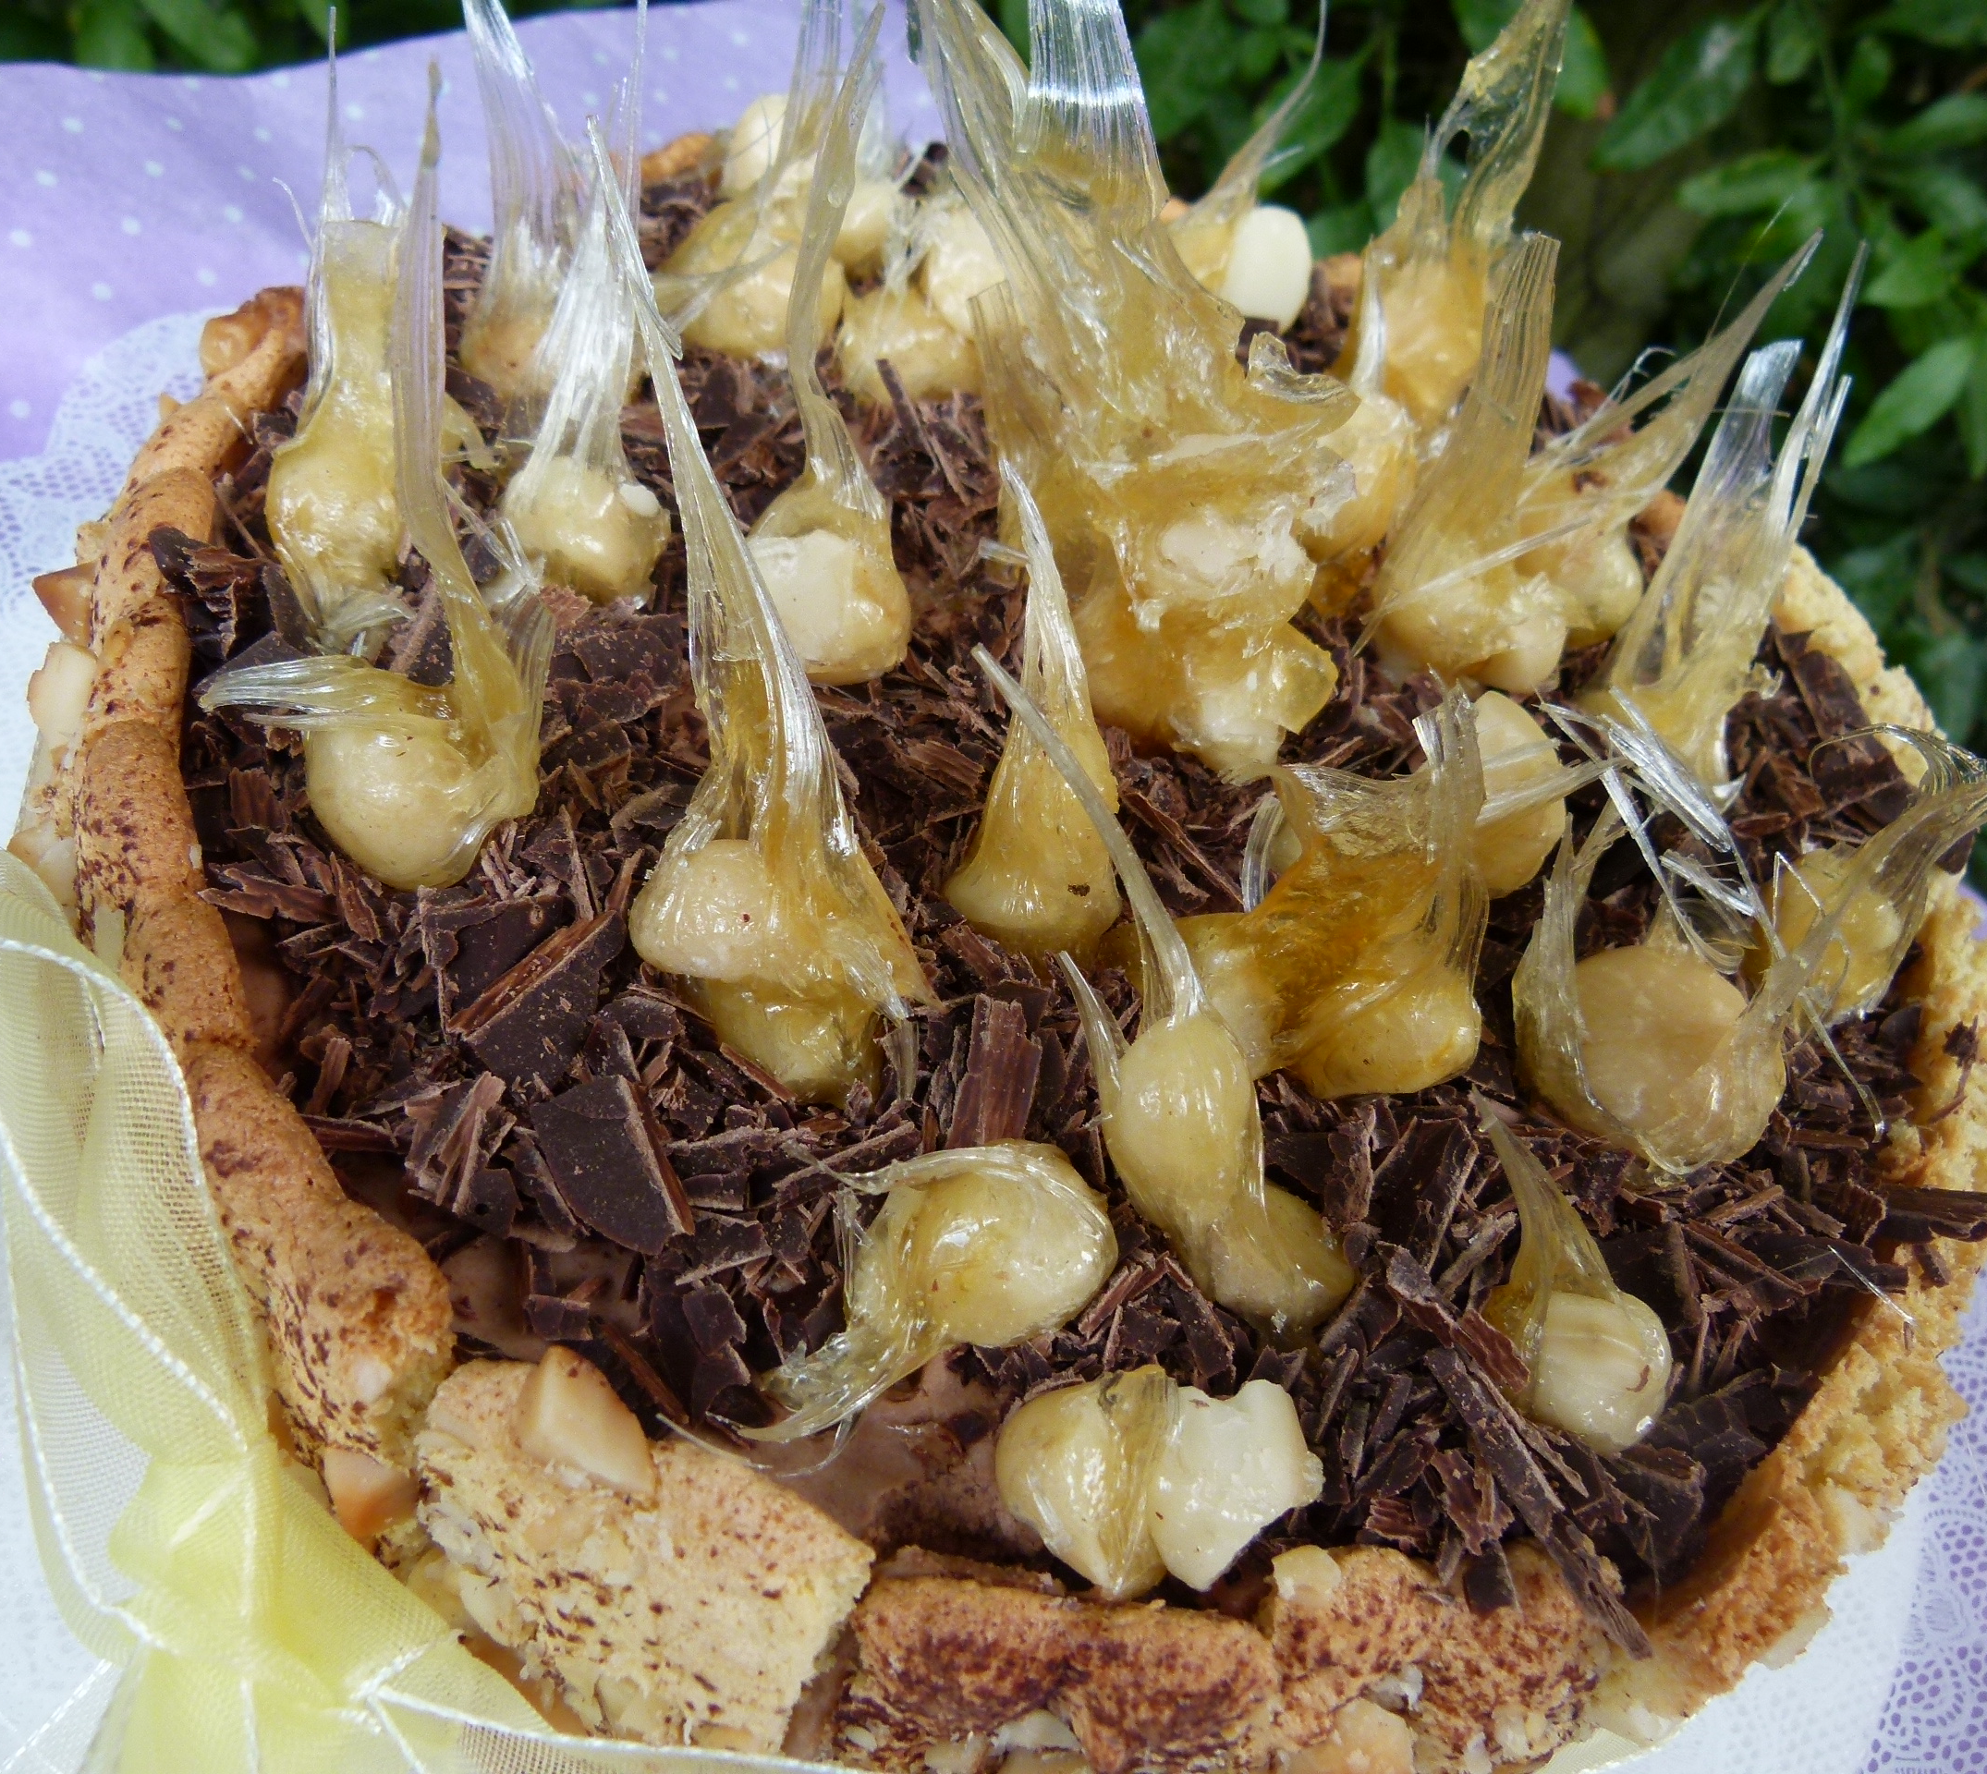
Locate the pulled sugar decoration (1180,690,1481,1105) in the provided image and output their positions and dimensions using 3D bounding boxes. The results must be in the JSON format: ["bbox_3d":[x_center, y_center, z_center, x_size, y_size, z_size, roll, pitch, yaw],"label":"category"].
[{"bbox_3d":[0.036,0.003,0.173,0.033,0.041,0.022,8,49,12],"label":"pulled sugar decoration"}]

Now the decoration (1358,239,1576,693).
[{"bbox_3d":[0.062,-0.052,0.216,0.026,0.055,0.022,5,48,15],"label":"decoration"}]

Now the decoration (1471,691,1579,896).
[{"bbox_3d":[0.063,-0.012,0.206,0.018,0.021,0.019,5,50,17],"label":"decoration"}]

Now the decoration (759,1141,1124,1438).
[{"bbox_3d":[-0.005,0.035,0.153,0.034,0.016,0.019,-25,61,-29],"label":"decoration"}]

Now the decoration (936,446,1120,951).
[{"bbox_3d":[0.003,-0.015,0.167,0.020,0.057,0.020,-3,52,1],"label":"decoration"}]

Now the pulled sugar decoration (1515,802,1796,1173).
[{"bbox_3d":[0.071,0.011,0.179,0.029,0.040,0.027,5,51,22],"label":"pulled sugar decoration"}]

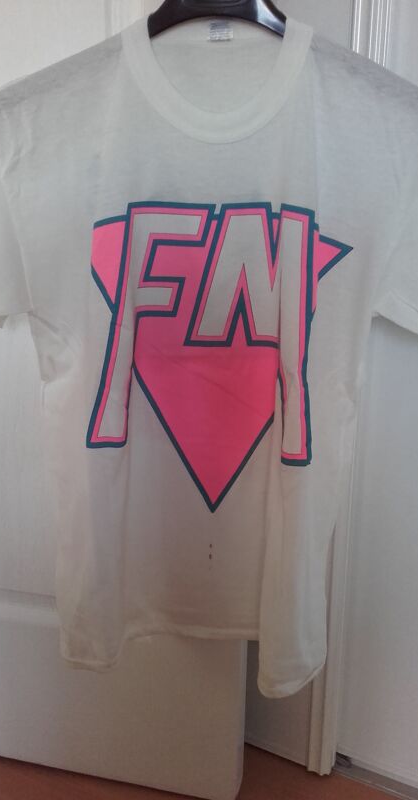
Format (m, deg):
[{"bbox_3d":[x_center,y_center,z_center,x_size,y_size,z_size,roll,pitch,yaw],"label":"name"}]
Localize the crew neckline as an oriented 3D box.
[{"bbox_3d":[0.009,-0.335,0.699,0.200,0.130,0.060,2,10,4],"label":"crew neckline"}]

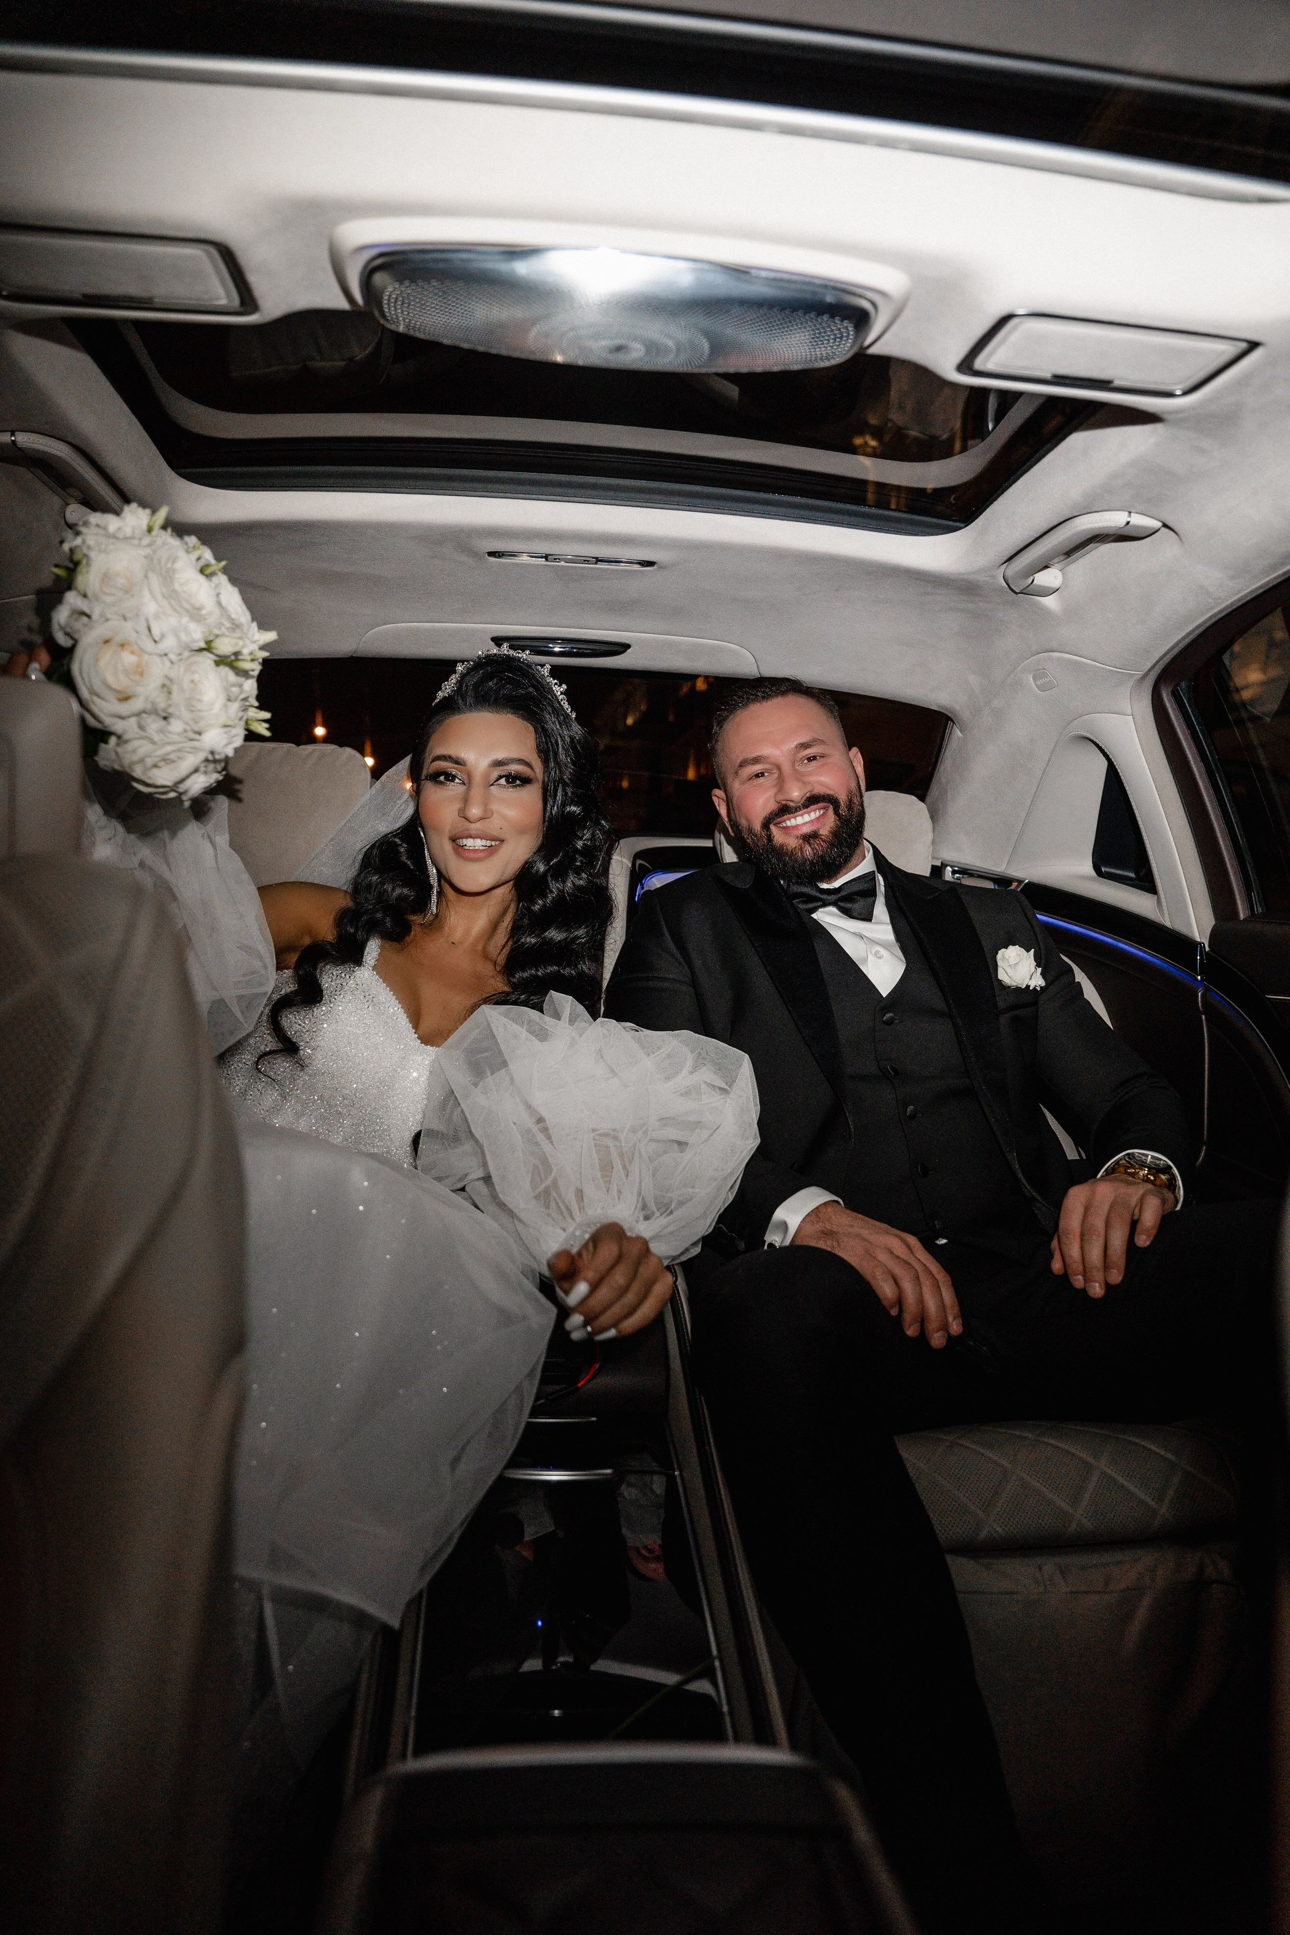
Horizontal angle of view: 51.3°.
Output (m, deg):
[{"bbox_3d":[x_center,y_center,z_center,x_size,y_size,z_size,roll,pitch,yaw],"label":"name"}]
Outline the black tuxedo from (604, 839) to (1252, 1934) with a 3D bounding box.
[{"bbox_3d":[0.275,0.230,1.320,0.660,1.150,0.900,2,0,2],"label":"black tuxedo"}]

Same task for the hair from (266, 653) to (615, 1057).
[{"bbox_3d":[-0.215,-0.125,1.450,0.370,0.430,0.290,2,0,-5],"label":"hair"}]

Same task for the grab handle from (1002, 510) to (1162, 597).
[{"bbox_3d":[0.465,-0.440,1.430,0.065,0.065,0.220,2,0,-22],"label":"grab handle"}]

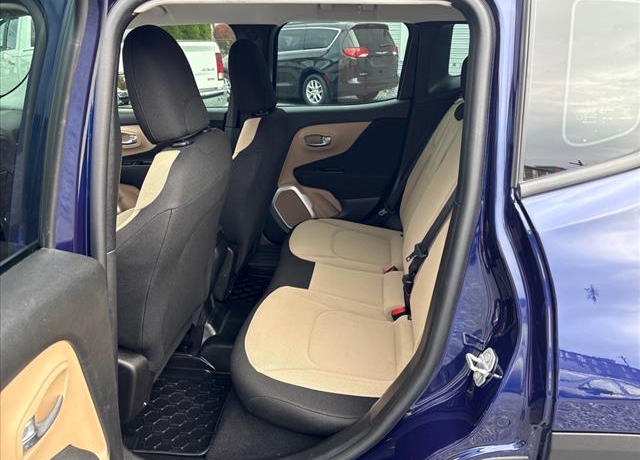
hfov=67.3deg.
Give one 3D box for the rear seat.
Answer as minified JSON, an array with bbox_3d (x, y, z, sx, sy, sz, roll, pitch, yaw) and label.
[{"bbox_3d":[0.198,-0.085,1.526,0.819,0.877,1.244,2,22,6],"label":"rear seat"}]

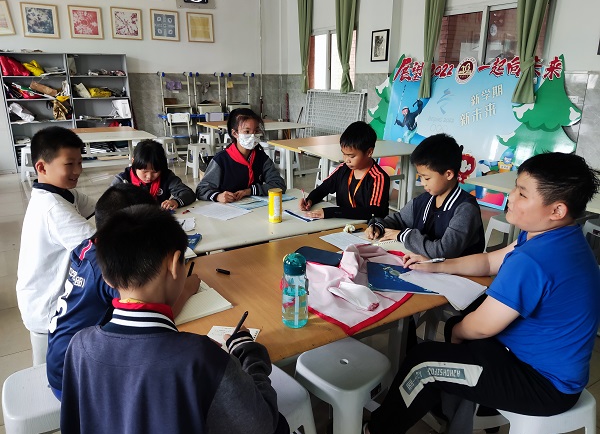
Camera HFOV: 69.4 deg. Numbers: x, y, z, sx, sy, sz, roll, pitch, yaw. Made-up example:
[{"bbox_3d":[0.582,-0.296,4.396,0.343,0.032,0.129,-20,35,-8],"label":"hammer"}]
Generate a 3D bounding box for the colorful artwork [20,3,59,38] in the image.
[{"bbox_3d":[-3.940,-2.986,6.590,0.491,0.482,0.030,-9,20,-26],"label":"colorful artwork"}]

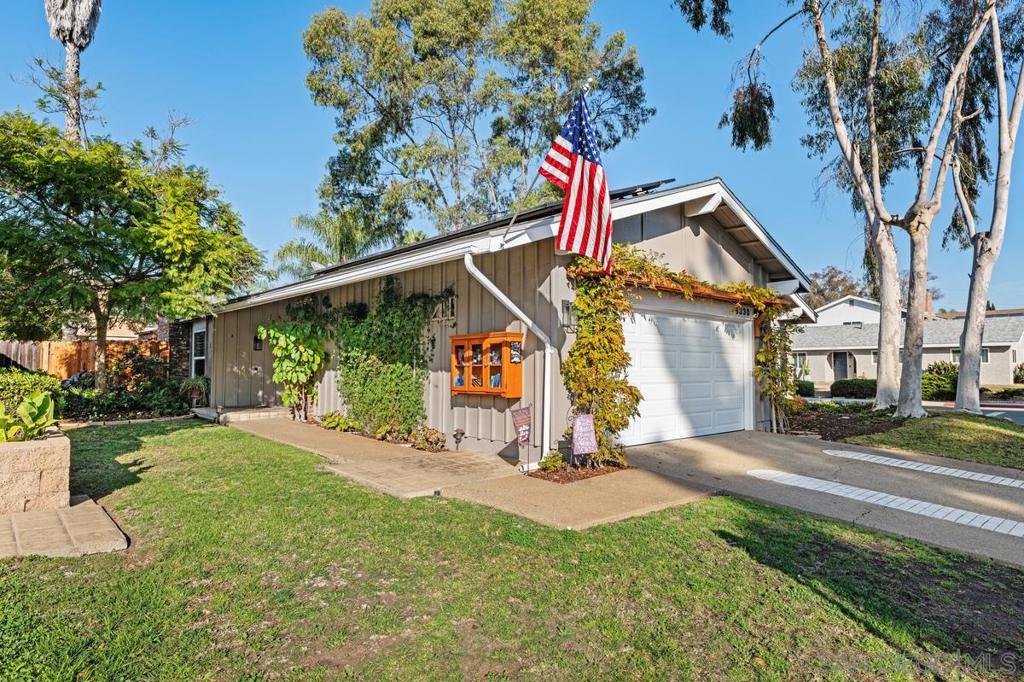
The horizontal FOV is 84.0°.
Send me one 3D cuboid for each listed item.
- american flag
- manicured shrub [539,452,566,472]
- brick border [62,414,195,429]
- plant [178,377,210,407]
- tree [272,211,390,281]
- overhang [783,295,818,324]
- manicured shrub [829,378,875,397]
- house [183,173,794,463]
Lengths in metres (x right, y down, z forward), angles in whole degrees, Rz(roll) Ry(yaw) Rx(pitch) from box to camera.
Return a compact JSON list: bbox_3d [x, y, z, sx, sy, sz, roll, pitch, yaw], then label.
[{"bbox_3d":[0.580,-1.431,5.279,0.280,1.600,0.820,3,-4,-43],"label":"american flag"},{"bbox_3d":[0.507,1.509,7.120,0.310,0.270,0.310,0,-3,0],"label":"manicured shrub"},{"bbox_3d":[-8.000,1.680,12.050,0.350,0.140,2.900,-1,-3,22],"label":"brick border"},{"bbox_3d":[-7.437,1.181,13.300,0.620,0.680,0.620,3,-4,-43],"label":"plant"},{"bbox_3d":[-7.637,-1.615,24.868,5.200,8.100,5.200,3,-4,-43],"label":"tree"},{"bbox_3d":[6.288,-0.681,13.071,1.850,0.630,0.700,3,-4,-43],"label":"overhang"},{"bbox_3d":[22.650,3.165,37.500,1.200,1.250,2.800,3,-4,-43],"label":"manicured shrub"},{"bbox_3d":[-1.217,-0.298,13.881,9.900,4.400,13.000,3,-4,-43],"label":"house"}]

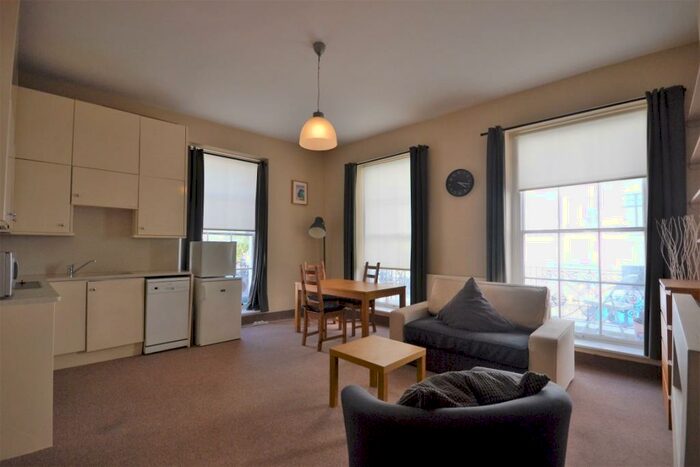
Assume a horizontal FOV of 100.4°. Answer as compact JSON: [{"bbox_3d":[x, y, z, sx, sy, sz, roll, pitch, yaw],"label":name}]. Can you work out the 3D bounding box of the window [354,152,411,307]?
[{"bbox_3d":[0.537,0.008,4.733,1.100,2.350,0.150,-2,-3,41],"label":"window"}]

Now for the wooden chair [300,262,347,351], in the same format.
[{"bbox_3d":[-0.332,0.917,3.806,0.430,1.030,0.490,-2,-3,44],"label":"wooden chair"}]

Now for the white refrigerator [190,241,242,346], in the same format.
[{"bbox_3d":[-1.853,0.781,4.064,0.520,1.320,0.530,2,-3,-40],"label":"white refrigerator"}]

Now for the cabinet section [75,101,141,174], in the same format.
[{"bbox_3d":[-2.936,-1.094,3.541,0.595,0.735,0.360,2,-3,-40],"label":"cabinet section"}]

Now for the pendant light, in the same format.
[{"bbox_3d":[-0.274,-1.248,2.603,0.340,0.920,0.340,0,-2,0],"label":"pendant light"}]

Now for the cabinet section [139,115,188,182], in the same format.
[{"bbox_3d":[-2.514,-1.070,3.894,0.503,0.740,0.360,2,-3,-40],"label":"cabinet section"}]

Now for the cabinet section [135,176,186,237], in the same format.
[{"bbox_3d":[-2.511,-0.331,3.867,0.500,0.740,0.360,2,-3,-40],"label":"cabinet section"}]

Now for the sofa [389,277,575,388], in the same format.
[{"bbox_3d":[1.299,0.965,2.996,1.490,0.870,0.820,-2,-3,41],"label":"sofa"}]

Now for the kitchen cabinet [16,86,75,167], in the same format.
[{"bbox_3d":[-3.262,-1.095,3.146,0.425,0.720,0.340,2,-3,-40],"label":"kitchen cabinet"}]

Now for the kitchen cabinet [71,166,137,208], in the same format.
[{"bbox_3d":[-2.871,-0.509,3.449,0.570,0.415,0.340,2,-3,-40],"label":"kitchen cabinet"}]

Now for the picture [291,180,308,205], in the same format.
[{"bbox_3d":[-0.889,-0.725,5.244,0.335,0.420,0.025,2,-3,-40],"label":"picture"}]

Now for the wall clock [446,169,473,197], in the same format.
[{"bbox_3d":[1.438,-0.666,3.830,0.370,0.370,0.045,-2,-3,41],"label":"wall clock"}]

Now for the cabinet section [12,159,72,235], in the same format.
[{"bbox_3d":[-3.327,-0.369,3.184,0.430,0.745,0.360,2,-3,-40],"label":"cabinet section"}]

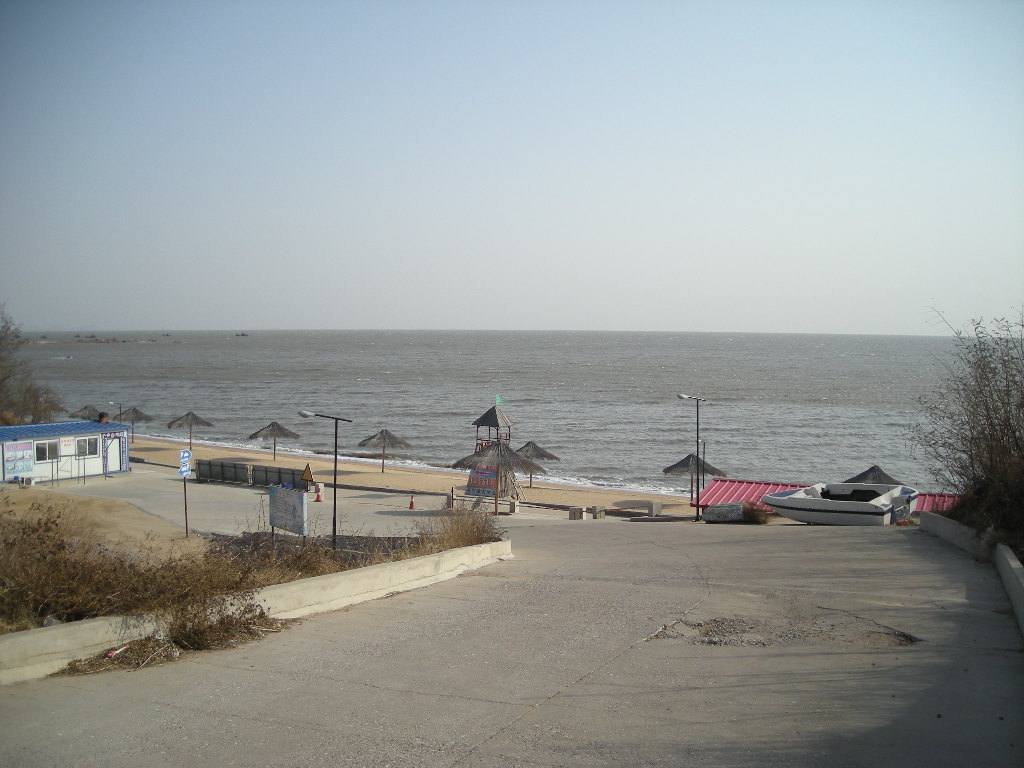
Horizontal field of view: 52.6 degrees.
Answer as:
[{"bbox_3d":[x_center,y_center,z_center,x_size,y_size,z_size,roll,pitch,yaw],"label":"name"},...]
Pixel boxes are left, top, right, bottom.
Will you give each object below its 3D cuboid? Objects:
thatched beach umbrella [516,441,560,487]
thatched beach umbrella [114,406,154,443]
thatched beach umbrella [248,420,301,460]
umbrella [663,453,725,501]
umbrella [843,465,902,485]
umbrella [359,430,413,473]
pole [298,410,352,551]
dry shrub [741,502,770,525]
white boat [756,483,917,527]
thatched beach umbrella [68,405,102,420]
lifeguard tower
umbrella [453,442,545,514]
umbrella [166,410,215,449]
[{"bbox_3d":[1.160,4.790,61.330,3.500,2.760,3.500,0,3,0],"label":"thatched beach umbrella"},{"bbox_3d":[-31.510,3.450,86.060,3.410,2.920,3.410,0,3,0],"label":"thatched beach umbrella"},{"bbox_3d":[-16.720,4.060,73.000,3.540,2.760,3.540,0,3,0],"label":"thatched beach umbrella"},{"bbox_3d":[9.910,5.160,56.900,3.480,2.670,3.480,0,3,0],"label":"umbrella"},{"bbox_3d":[20.037,6.079,57.086,3.800,3.200,3.800,0,3,0],"label":"umbrella"},{"bbox_3d":[-9.304,4.915,75.586,3.800,3.200,3.800,0,3,0],"label":"umbrella"},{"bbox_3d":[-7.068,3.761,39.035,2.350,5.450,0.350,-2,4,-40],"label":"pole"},{"bbox_3d":[9.948,5.291,42.300,1.150,0.920,1.000,0,3,0],"label":"dry shrub"},{"bbox_3d":[11.000,4.170,36.000,5.300,0.950,2.050,3,4,45],"label":"white boat"},{"bbox_3d":[-40.822,3.655,100.086,3.800,3.200,3.800,0,3,0],"label":"thatched beach umbrella"},{"bbox_3d":[-1.074,4.246,64.145,2.600,5.800,2.400,2,4,30],"label":"lifeguard tower"},{"bbox_3d":[-0.520,3.580,38.900,3.500,2.760,3.500,0,3,0],"label":"umbrella"},{"bbox_3d":[-24.650,3.610,79.470,3.520,2.920,3.520,0,3,0],"label":"umbrella"}]

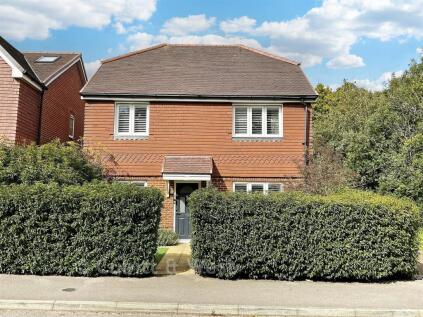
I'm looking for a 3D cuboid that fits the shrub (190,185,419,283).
[{"bbox_3d":[1.844,1.579,7.674,4.560,1.800,1.350,1,-5,-2],"label":"shrub"}]

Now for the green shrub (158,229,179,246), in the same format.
[{"bbox_3d":[-1.487,2.562,11.540,0.800,0.540,0.700,1,-5,-1],"label":"green shrub"}]

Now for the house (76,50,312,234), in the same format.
[{"bbox_3d":[-0.499,-1.052,16.289,8.353,8.615,8.103,1,-5,-1],"label":"house"}]

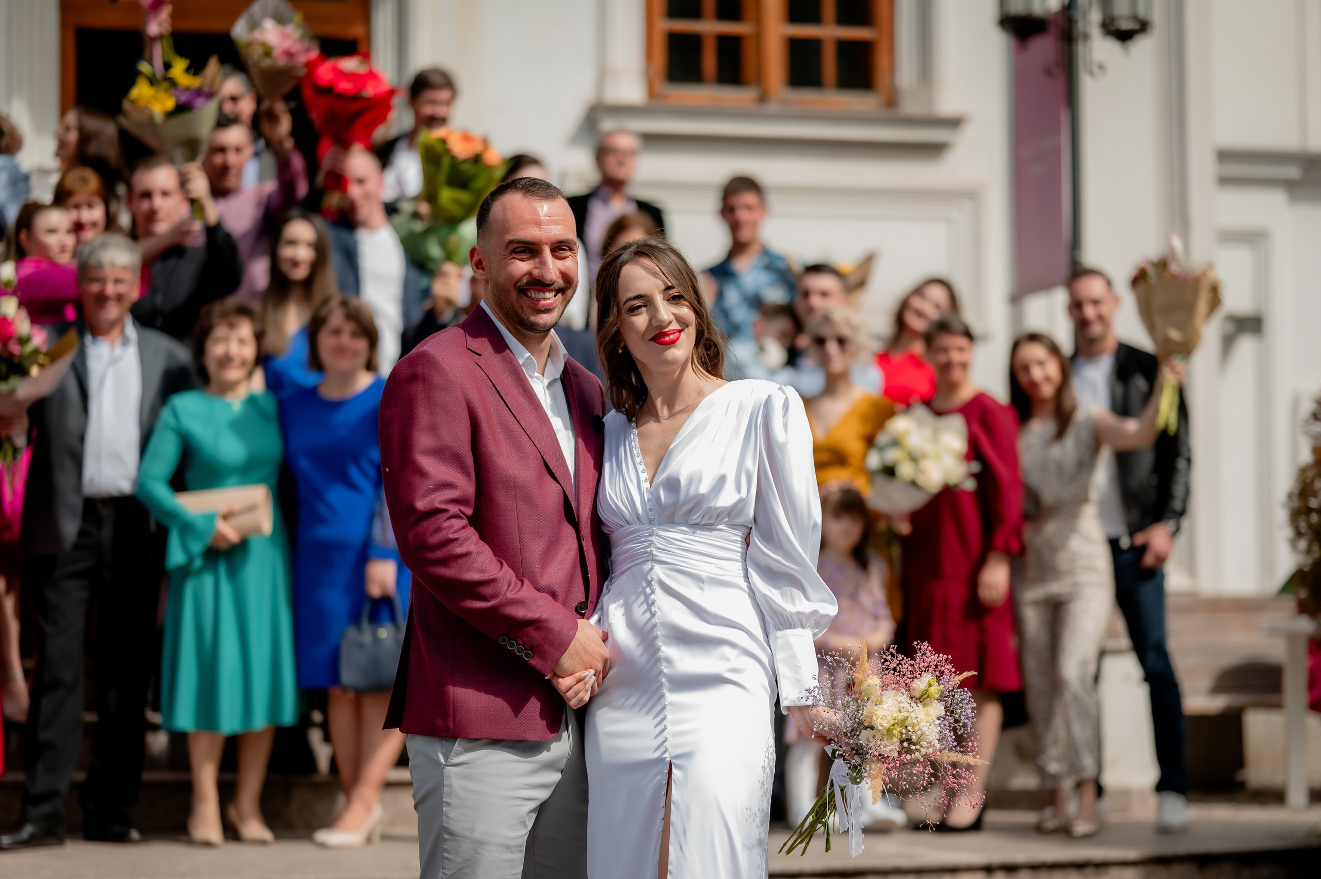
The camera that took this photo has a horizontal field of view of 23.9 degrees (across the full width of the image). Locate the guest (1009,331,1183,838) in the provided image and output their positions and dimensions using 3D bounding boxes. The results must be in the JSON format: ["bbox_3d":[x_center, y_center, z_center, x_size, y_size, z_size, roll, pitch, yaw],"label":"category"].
[{"bbox_3d":[1.358,0.448,9.800,0.550,1.585,0.400,-1,-2,12],"label":"guest"}]

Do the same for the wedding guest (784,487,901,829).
[{"bbox_3d":[0.598,0.722,10.124,0.400,1.134,0.330,0,-4,-3],"label":"wedding guest"}]

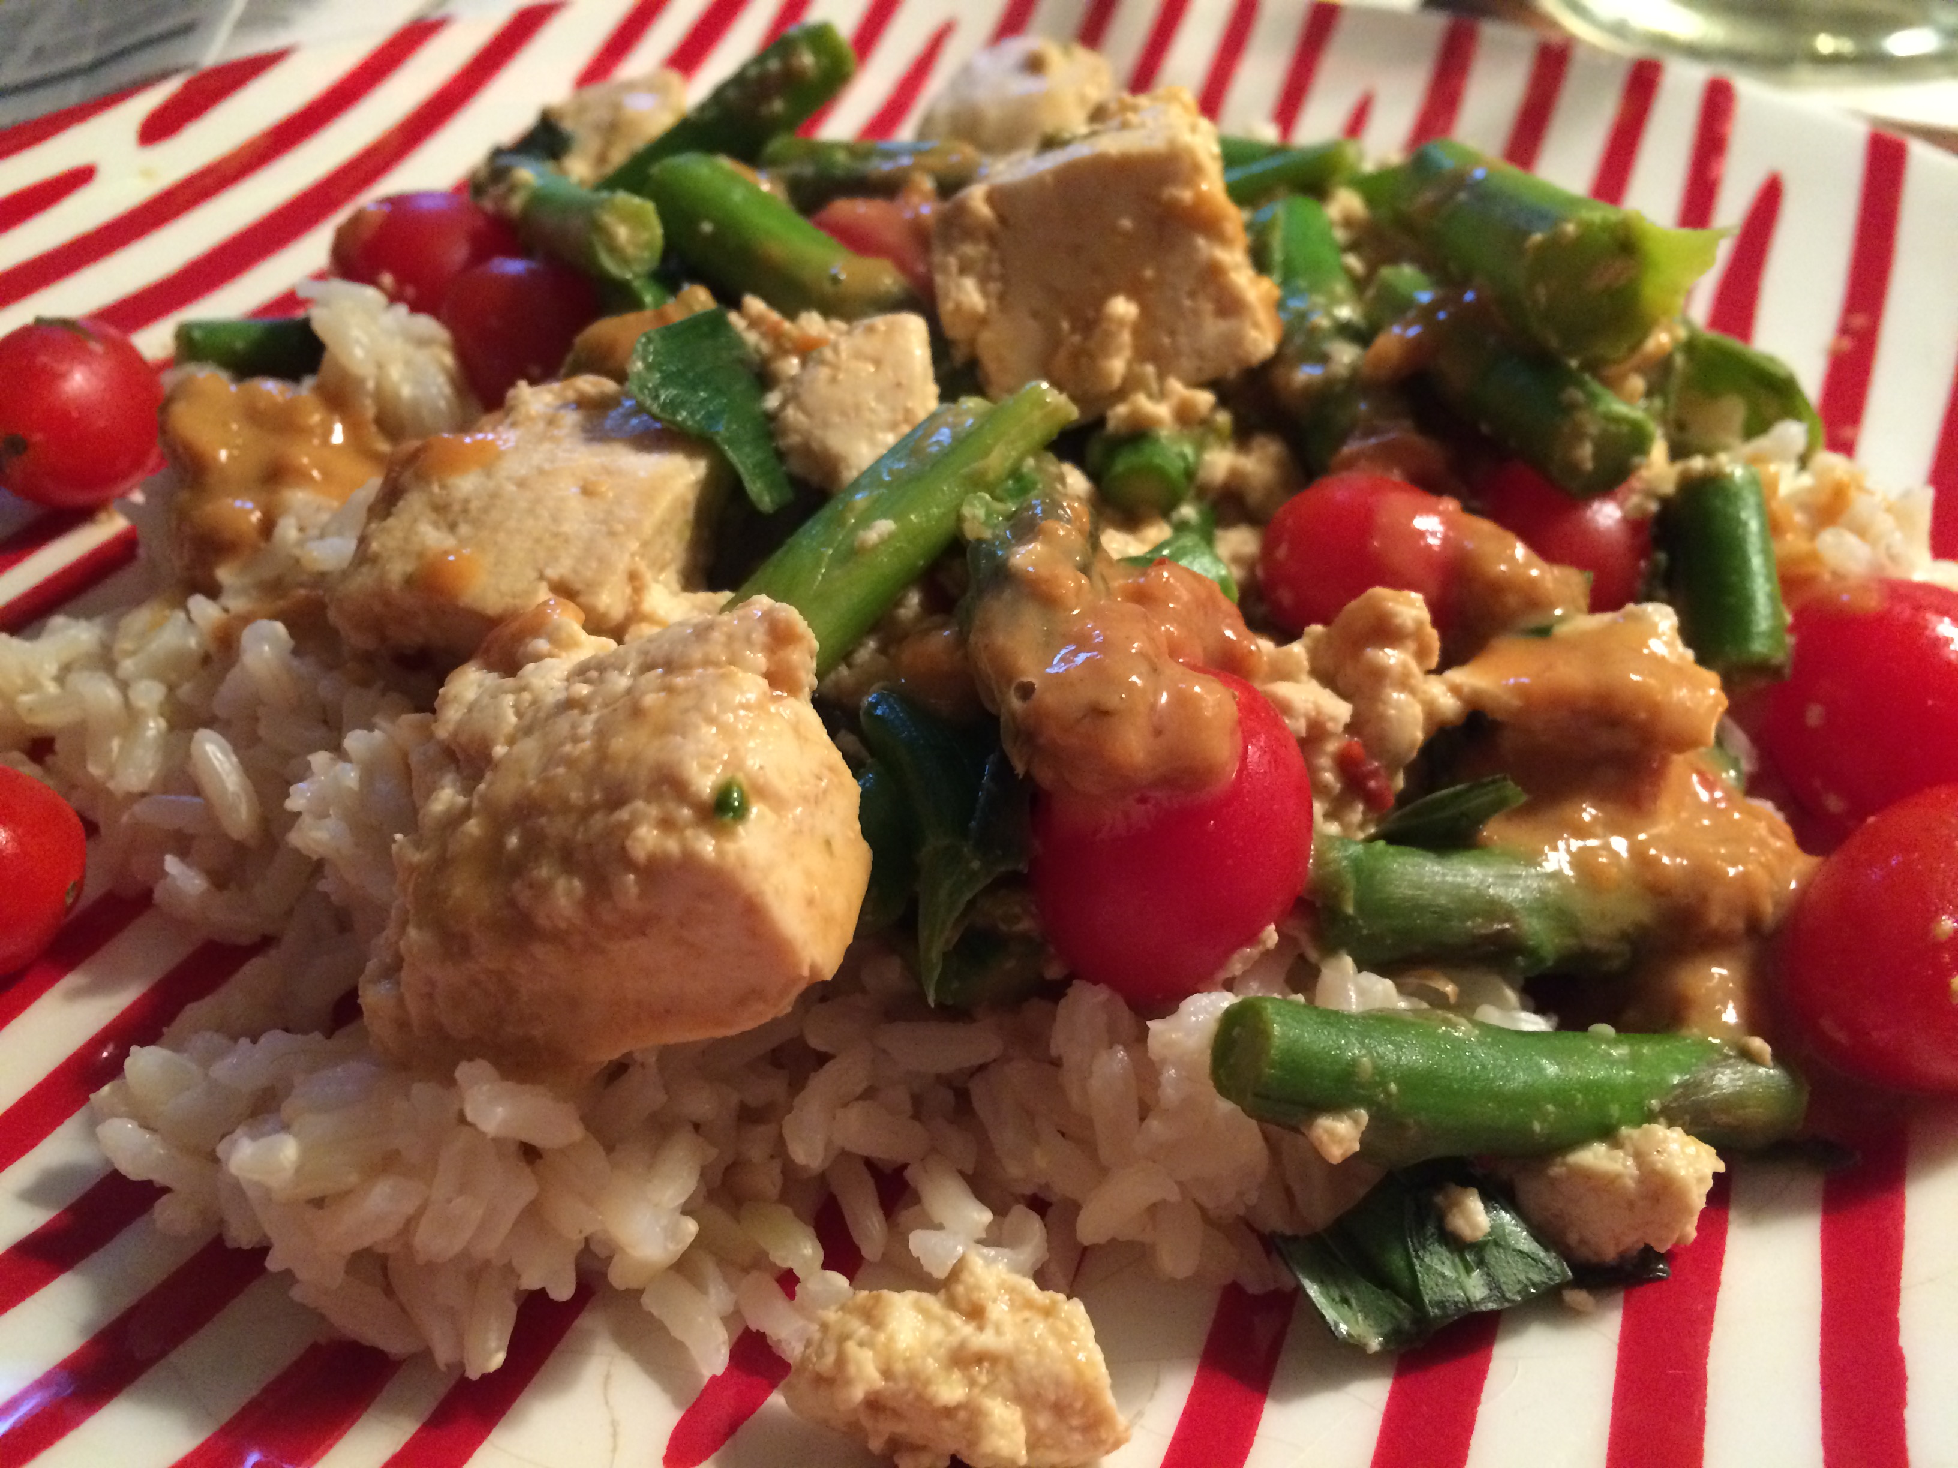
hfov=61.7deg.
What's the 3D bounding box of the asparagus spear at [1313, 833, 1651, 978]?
[{"bbox_3d":[0.042,0.014,0.134,0.029,0.010,0.010,5,36,2],"label":"asparagus spear"}]

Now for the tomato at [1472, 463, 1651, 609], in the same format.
[{"bbox_3d":[0.083,-0.028,0.232,0.026,0.026,0.026,3,38,0],"label":"tomato"}]

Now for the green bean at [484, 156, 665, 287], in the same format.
[{"bbox_3d":[-0.068,-0.086,0.275,0.032,0.015,0.015,22,41,38],"label":"green bean"}]

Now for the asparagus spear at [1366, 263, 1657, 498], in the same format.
[{"bbox_3d":[0.059,-0.043,0.191,0.011,0.011,0.037,-16,44,-21],"label":"asparagus spear"}]

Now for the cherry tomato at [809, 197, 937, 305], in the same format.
[{"bbox_3d":[-0.015,-0.066,0.238,0.022,0.021,0.022,0,36,0],"label":"cherry tomato"}]

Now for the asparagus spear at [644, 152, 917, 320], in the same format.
[{"bbox_3d":[-0.034,-0.084,0.275,0.051,0.013,0.013,25,43,24],"label":"asparagus spear"}]

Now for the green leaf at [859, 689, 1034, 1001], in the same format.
[{"bbox_3d":[-0.003,0.011,0.170,0.018,0.031,0.013,-9,-6,0],"label":"green leaf"}]

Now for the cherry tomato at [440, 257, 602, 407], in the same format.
[{"bbox_3d":[-0.075,-0.065,0.268,0.026,0.026,0.026,3,38,0],"label":"cherry tomato"}]

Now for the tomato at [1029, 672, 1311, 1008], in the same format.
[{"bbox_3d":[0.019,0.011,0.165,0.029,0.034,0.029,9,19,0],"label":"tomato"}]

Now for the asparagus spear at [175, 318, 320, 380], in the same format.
[{"bbox_3d":[-0.101,-0.055,0.233,0.025,0.009,0.009,0,36,-5],"label":"asparagus spear"}]

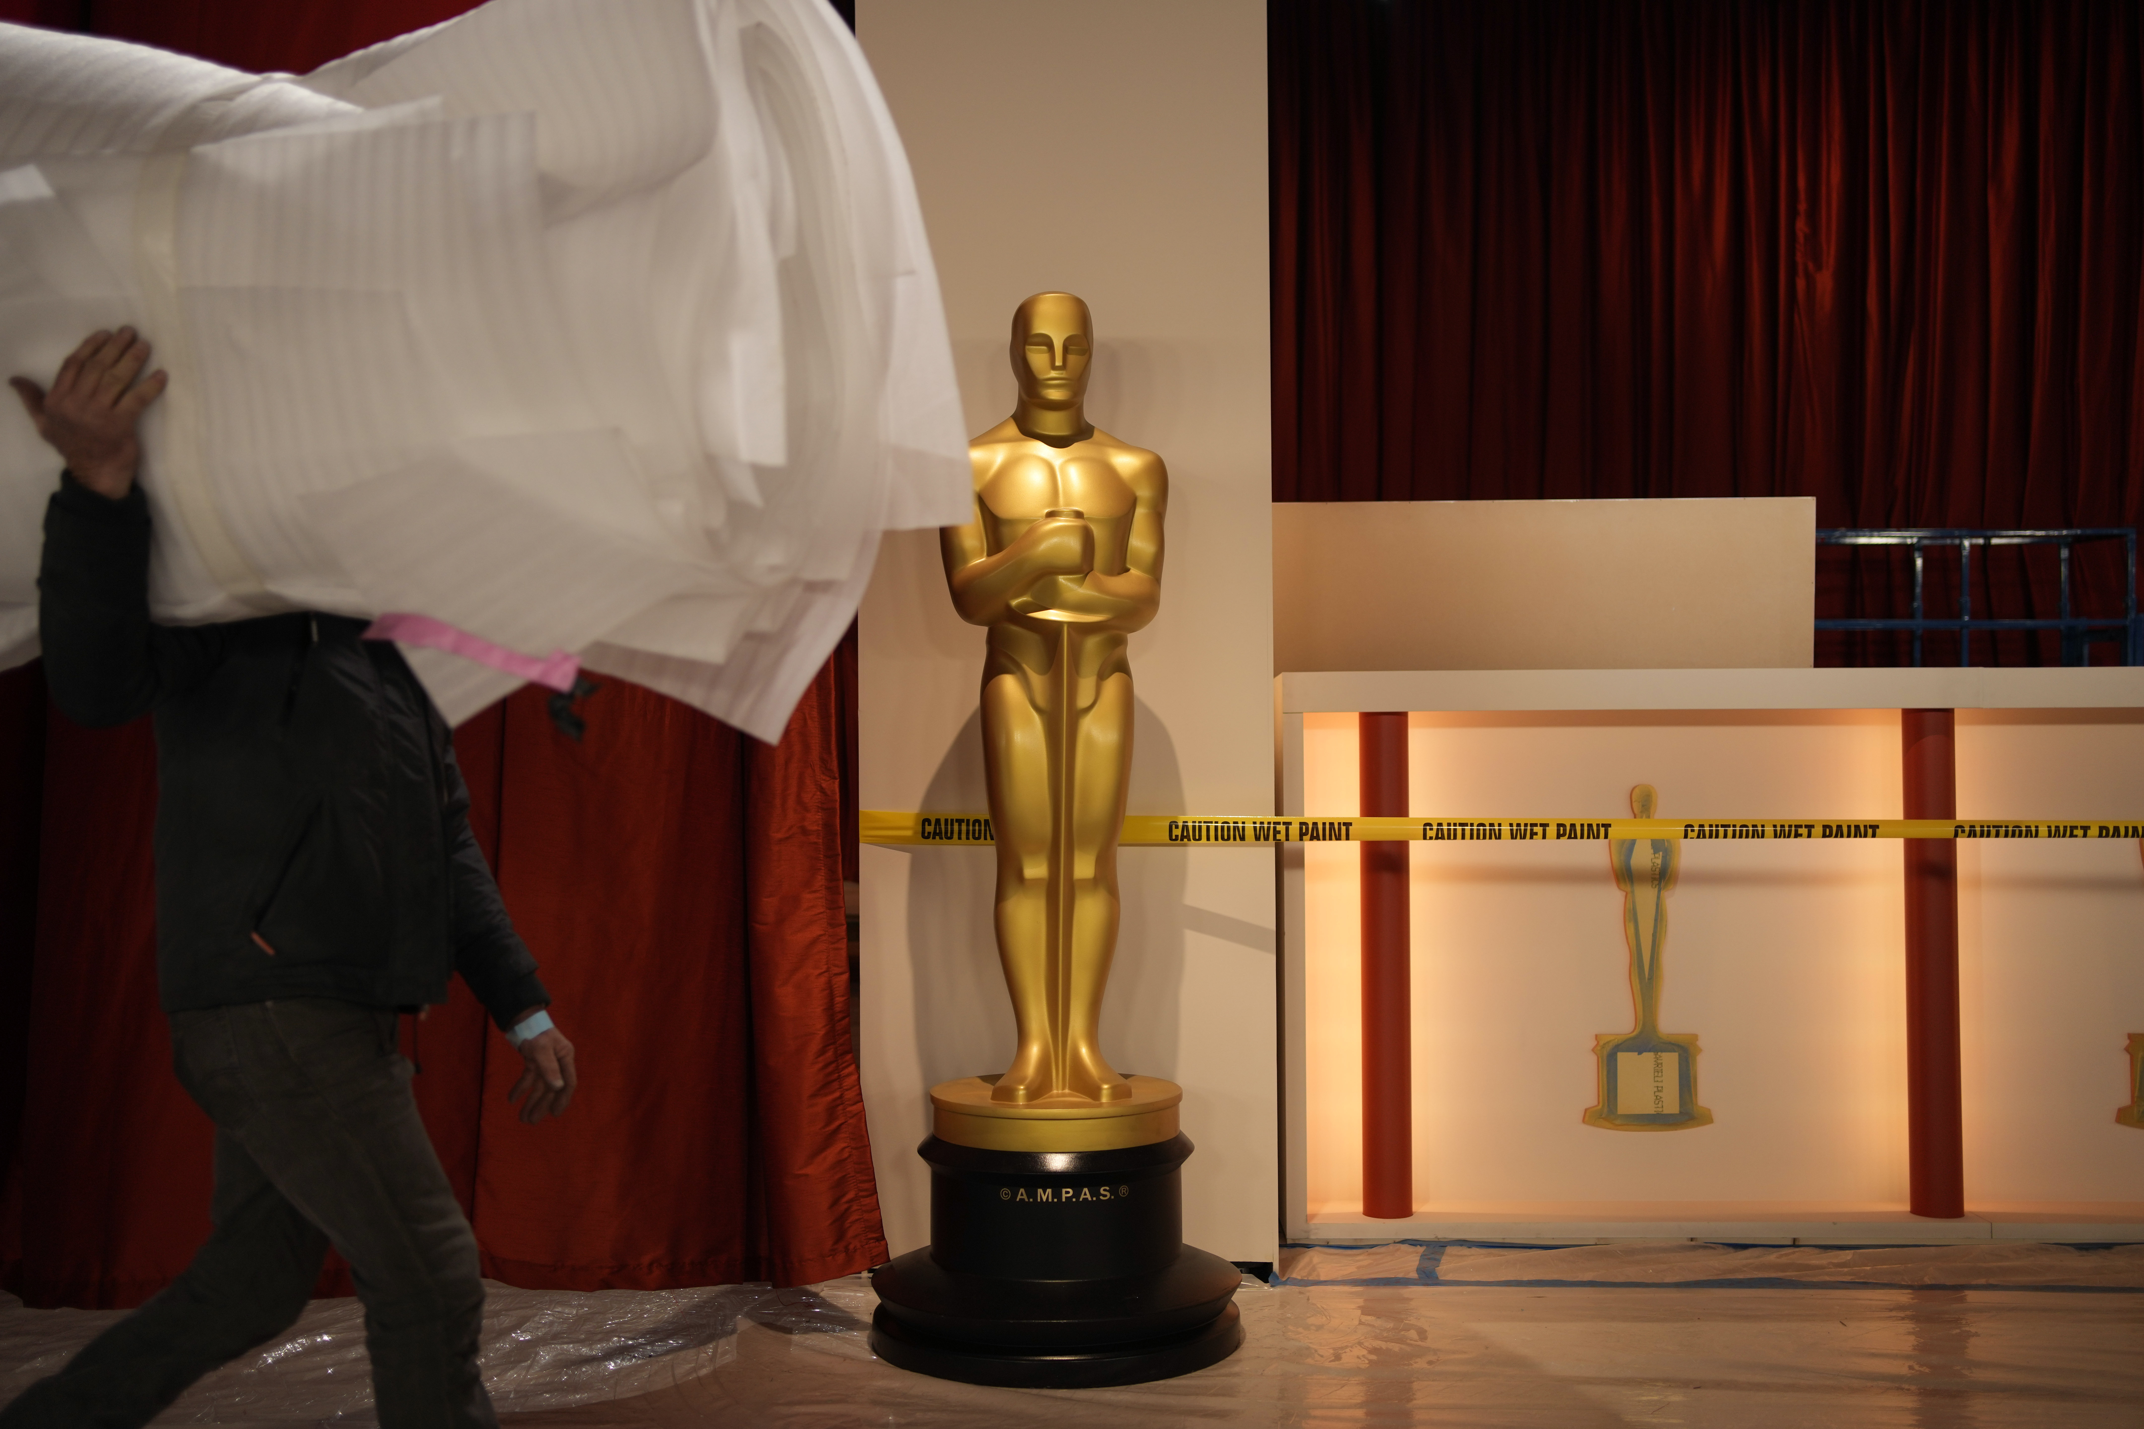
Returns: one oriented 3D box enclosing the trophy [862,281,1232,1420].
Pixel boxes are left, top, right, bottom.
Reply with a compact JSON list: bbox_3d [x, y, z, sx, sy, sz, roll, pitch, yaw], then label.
[{"bbox_3d":[-0.040,0.223,4.725,0.835,2.348,0.835,0,-2,-5],"label":"trophy"}]

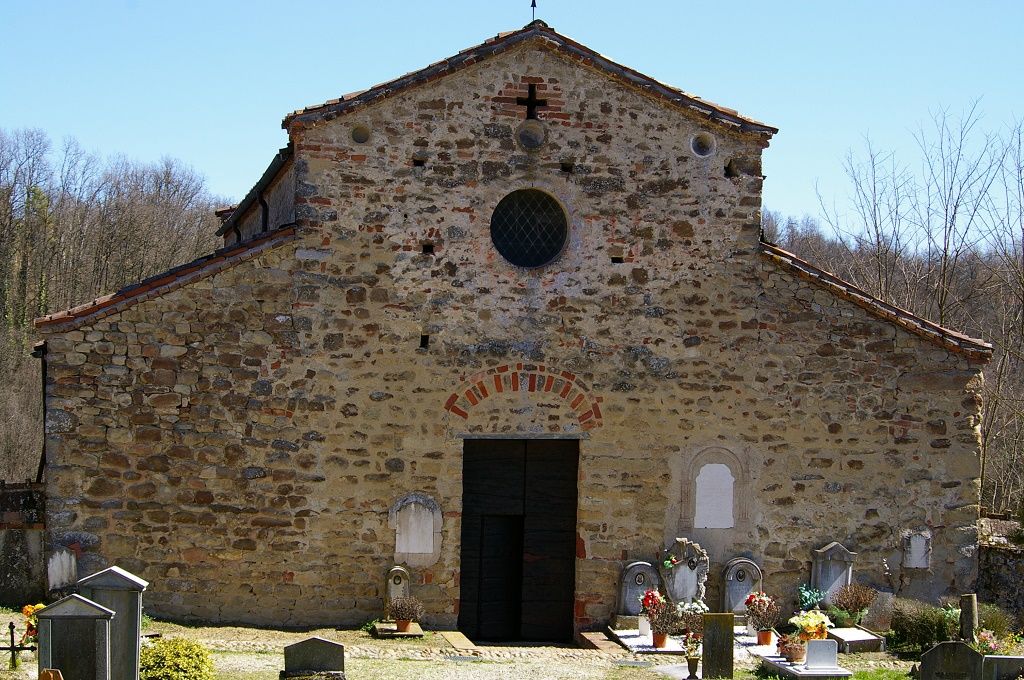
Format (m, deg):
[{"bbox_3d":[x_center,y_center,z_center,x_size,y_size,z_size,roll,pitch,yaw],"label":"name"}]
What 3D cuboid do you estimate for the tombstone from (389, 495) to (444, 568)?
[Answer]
[{"bbox_3d":[-1.427,2.801,31.519,0.789,1.075,0.100,0,1,-10],"label":"tombstone"}]

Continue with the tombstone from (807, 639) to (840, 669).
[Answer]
[{"bbox_3d":[3.751,3.800,25.700,0.390,0.370,0.100,0,0,-10],"label":"tombstone"}]

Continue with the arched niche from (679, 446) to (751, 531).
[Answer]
[{"bbox_3d":[3.068,2.247,32.272,1.092,1.254,0.100,0,1,-10],"label":"arched niche"}]

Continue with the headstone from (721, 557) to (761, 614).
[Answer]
[{"bbox_3d":[3.276,3.504,30.350,0.560,0.790,0.260,0,0,-10],"label":"headstone"}]

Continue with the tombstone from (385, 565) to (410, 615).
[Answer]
[{"bbox_3d":[-1.682,3.693,31.295,0.367,0.742,0.130,0,1,-10],"label":"tombstone"}]

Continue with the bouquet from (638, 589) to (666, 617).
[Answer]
[{"bbox_3d":[1.912,3.573,29.000,0.370,0.380,0.340,0,0,-10],"label":"bouquet"}]

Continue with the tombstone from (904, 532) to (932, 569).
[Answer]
[{"bbox_3d":[5.890,3.043,30.950,0.430,0.550,0.090,0,0,-10],"label":"tombstone"}]

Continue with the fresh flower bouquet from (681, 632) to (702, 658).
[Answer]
[{"bbox_3d":[2.182,3.714,25.900,0.270,0.320,0.250,0,0,-10],"label":"fresh flower bouquet"}]

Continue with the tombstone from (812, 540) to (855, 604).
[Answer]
[{"bbox_3d":[4.902,3.562,32.384,0.670,0.974,0.160,0,1,-10],"label":"tombstone"}]

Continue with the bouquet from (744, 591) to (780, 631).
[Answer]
[{"bbox_3d":[3.633,3.923,30.900,0.522,0.581,0.480,0,1,-10],"label":"bouquet"}]

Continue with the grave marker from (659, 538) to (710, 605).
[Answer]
[{"bbox_3d":[2.594,3.475,31.867,0.702,0.977,0.250,0,1,-10],"label":"grave marker"}]

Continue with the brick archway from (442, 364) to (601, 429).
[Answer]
[{"bbox_3d":[0.161,0.840,31.864,2.391,1.003,0.200,0,1,-10],"label":"brick archway"}]

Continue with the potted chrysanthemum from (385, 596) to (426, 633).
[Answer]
[{"bbox_3d":[-1.440,3.711,28.800,0.500,0.490,0.490,0,0,-10],"label":"potted chrysanthemum"}]

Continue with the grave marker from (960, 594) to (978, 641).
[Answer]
[{"bbox_3d":[6.656,4.058,31.000,0.230,0.700,0.190,0,1,-10],"label":"grave marker"}]

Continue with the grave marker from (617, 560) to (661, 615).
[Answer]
[{"bbox_3d":[1.791,3.512,30.050,0.560,0.770,0.260,0,0,-10],"label":"grave marker"}]

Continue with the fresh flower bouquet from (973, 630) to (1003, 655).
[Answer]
[{"bbox_3d":[5.758,3.669,25.800,0.360,0.310,0.300,0,0,-10],"label":"fresh flower bouquet"}]

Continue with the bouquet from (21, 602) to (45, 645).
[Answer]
[{"bbox_3d":[-5.805,3.446,25.900,0.380,0.510,0.340,0,0,-10],"label":"bouquet"}]

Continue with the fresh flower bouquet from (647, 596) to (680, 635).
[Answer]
[{"bbox_3d":[2.187,3.983,30.750,0.491,0.535,0.451,0,1,-10],"label":"fresh flower bouquet"}]

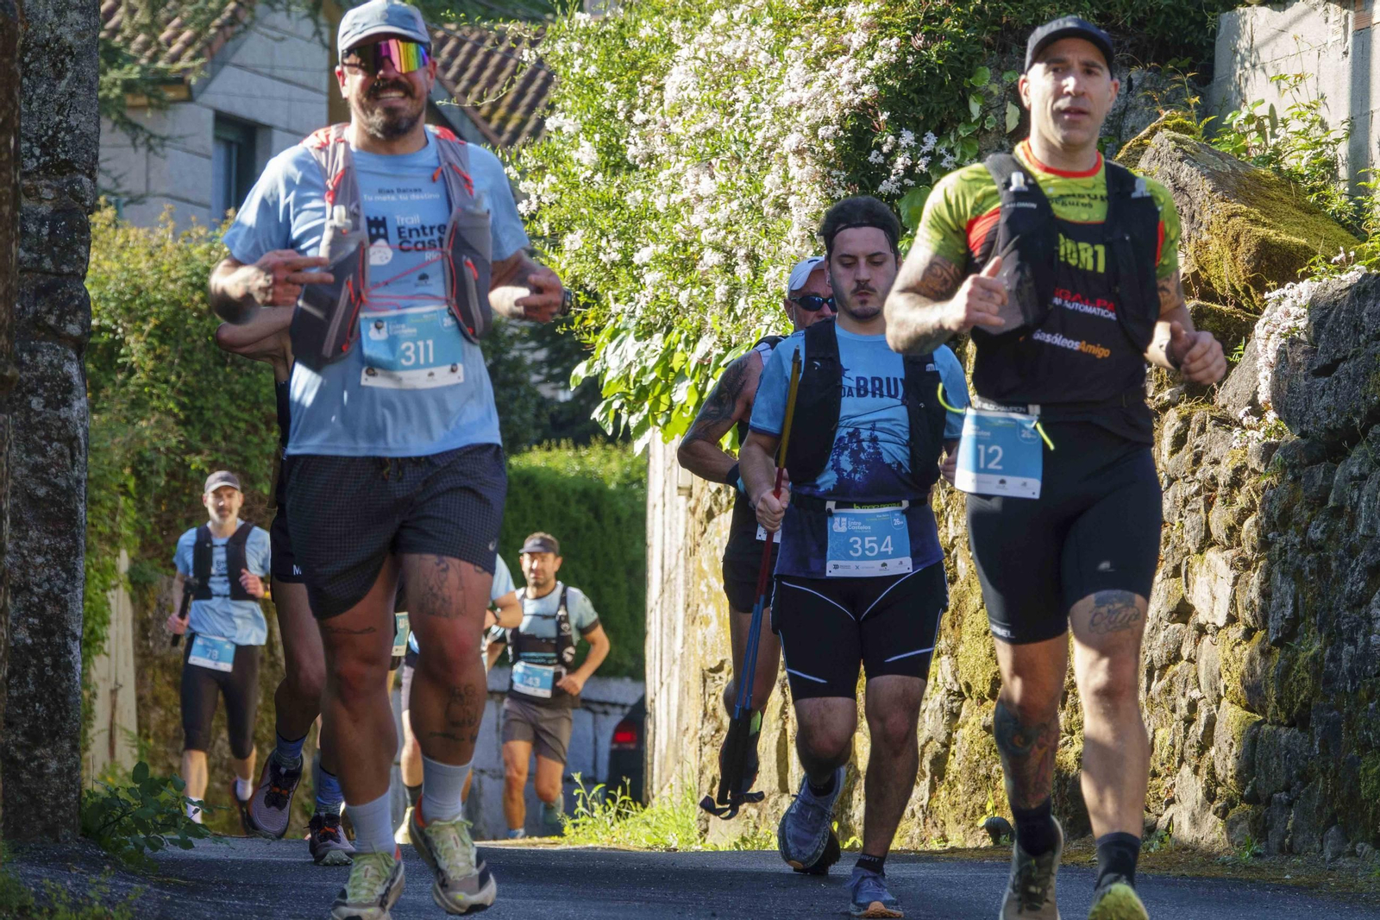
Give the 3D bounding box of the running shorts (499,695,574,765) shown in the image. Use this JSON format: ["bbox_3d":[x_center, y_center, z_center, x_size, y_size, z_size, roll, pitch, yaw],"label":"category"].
[{"bbox_3d":[-0.742,1.293,44.500,0.360,0.370,0.290,0,-1,7],"label":"running shorts"}]

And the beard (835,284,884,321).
[{"bbox_3d":[0.394,-0.365,21.100,0.118,0.085,0.075,0,-1,0],"label":"beard"}]

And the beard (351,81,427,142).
[{"bbox_3d":[-0.577,-0.669,17.450,0.140,0.118,0.095,0,-1,-6],"label":"beard"}]

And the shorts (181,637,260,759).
[{"bbox_3d":[-2.108,1.042,41.000,0.350,0.580,0.340,0,-1,5],"label":"shorts"}]

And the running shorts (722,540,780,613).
[{"bbox_3d":[0.270,0.319,25.500,0.370,0.270,0.280,0,-1,-5],"label":"running shorts"}]

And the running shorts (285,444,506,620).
[{"bbox_3d":[-0.566,0.129,17.550,0.420,0.370,0.340,0,-1,-6],"label":"running shorts"}]

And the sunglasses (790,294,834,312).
[{"bbox_3d":[0.334,-0.408,23.650,0.145,0.046,0.155,0,0,-16],"label":"sunglasses"}]

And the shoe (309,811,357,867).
[{"bbox_3d":[-0.869,0.927,22.300,0.110,0.125,0.290,0,0,-10],"label":"shoe"}]

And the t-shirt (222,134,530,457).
[{"bbox_3d":[-0.604,-0.319,17.550,0.570,0.630,0.310,0,1,-11],"label":"t-shirt"}]

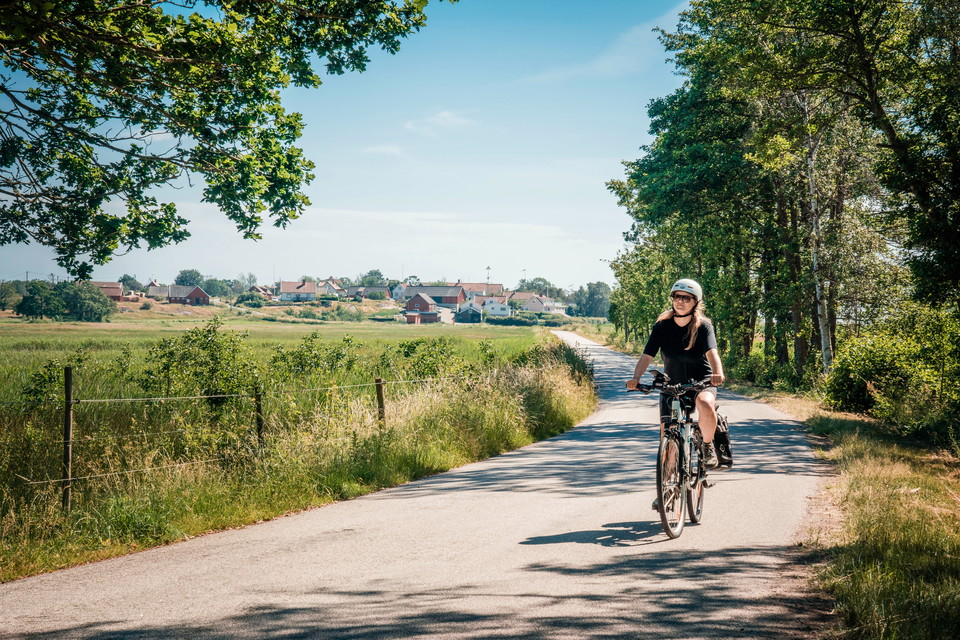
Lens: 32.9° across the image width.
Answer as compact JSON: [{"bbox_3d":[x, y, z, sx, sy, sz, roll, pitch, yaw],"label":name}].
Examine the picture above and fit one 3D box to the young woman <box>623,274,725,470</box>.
[{"bbox_3d":[1.440,0.505,11.560,0.660,1.600,0.760,0,0,17],"label":"young woman"}]

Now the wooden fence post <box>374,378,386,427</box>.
[{"bbox_3d":[-1.200,1.190,19.800,0.078,0.950,0.078,-4,0,-17],"label":"wooden fence post"}]

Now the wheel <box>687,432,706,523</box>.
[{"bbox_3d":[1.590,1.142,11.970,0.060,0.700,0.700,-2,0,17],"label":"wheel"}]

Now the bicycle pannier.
[{"bbox_3d":[1.755,0.895,12.000,0.180,0.400,0.300,-2,0,17],"label":"bicycle pannier"}]

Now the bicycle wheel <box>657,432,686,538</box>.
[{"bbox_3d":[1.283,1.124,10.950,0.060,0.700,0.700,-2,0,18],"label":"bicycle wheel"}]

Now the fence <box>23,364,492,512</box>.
[{"bbox_3d":[-1.760,1.060,17.400,0.100,1.120,11.500,0,-1,17],"label":"fence"}]

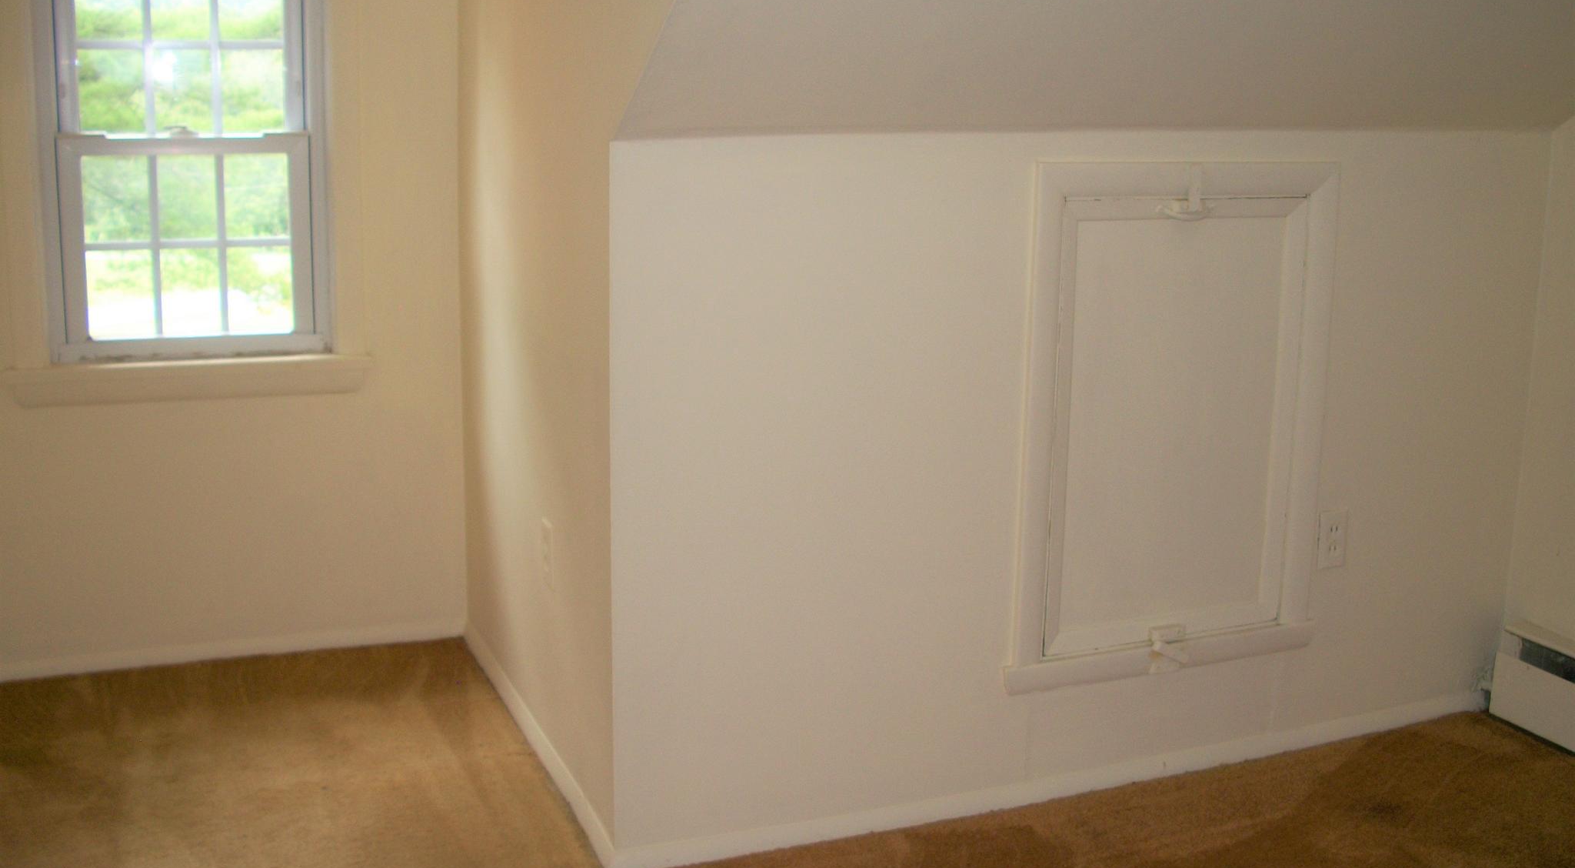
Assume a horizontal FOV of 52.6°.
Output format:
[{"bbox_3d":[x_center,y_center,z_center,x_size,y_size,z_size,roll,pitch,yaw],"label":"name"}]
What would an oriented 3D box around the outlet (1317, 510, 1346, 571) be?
[{"bbox_3d":[1.062,0.206,3.104,0.070,0.115,0.008,-4,13,-22],"label":"outlet"}]

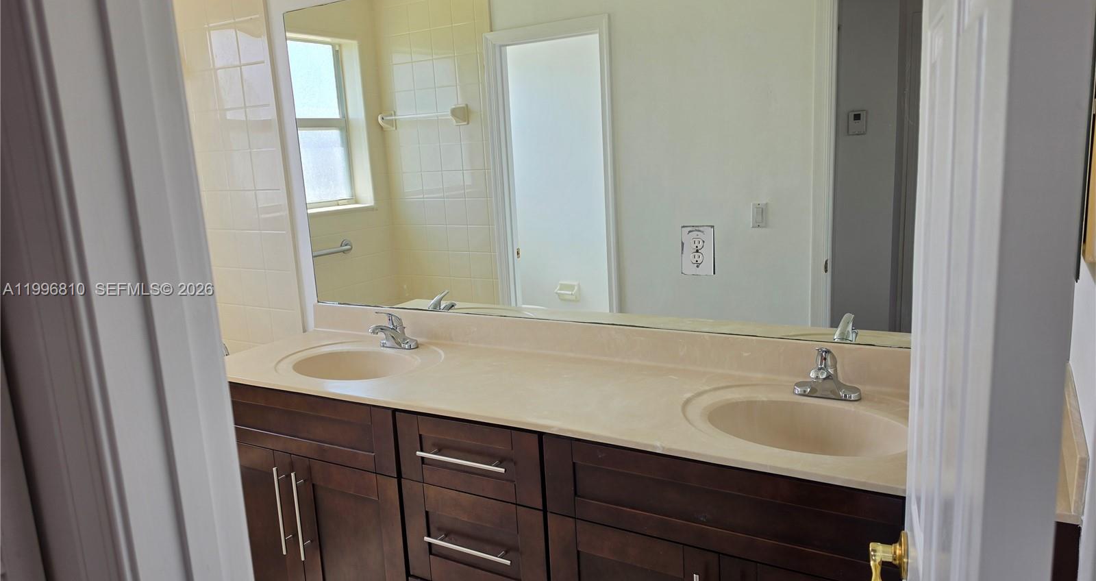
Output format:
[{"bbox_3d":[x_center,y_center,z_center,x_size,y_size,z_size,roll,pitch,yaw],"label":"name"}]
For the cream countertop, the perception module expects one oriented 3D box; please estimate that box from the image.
[{"bbox_3d":[-0.013,0.210,1.958,2.317,0.118,0.558,3,12,30],"label":"cream countertop"}]

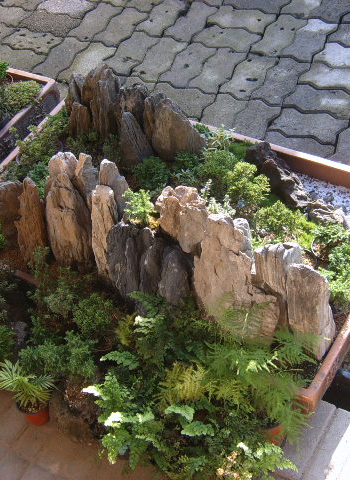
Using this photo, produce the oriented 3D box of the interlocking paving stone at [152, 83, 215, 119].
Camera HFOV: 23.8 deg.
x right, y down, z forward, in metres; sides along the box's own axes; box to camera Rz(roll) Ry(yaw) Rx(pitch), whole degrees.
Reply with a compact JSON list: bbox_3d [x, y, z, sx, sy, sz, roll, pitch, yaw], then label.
[{"bbox_3d":[0.019,-0.425,2.656,0.236,0.063,0.132,17,55,26],"label":"interlocking paving stone"}]

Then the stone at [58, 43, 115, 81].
[{"bbox_3d":[-0.293,-0.580,2.866,0.132,0.063,0.236,17,55,26],"label":"stone"}]

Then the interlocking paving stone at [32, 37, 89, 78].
[{"bbox_3d":[-0.396,-0.622,2.963,0.131,0.060,0.238,17,54,27],"label":"interlocking paving stone"}]

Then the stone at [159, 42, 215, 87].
[{"bbox_3d":[0.051,-0.566,2.803,0.131,0.060,0.238,17,54,27],"label":"stone"}]

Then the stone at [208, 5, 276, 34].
[{"bbox_3d":[0.238,-0.750,2.925,0.238,0.060,0.131,17,54,27],"label":"stone"}]

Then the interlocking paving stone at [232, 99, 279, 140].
[{"bbox_3d":[0.231,-0.322,2.515,0.132,0.063,0.236,17,55,26],"label":"interlocking paving stone"}]

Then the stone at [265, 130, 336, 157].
[{"bbox_3d":[0.347,-0.239,2.415,0.236,0.063,0.132,17,55,26],"label":"stone"}]

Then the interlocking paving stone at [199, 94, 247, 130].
[{"bbox_3d":[0.137,-0.353,2.587,0.131,0.060,0.238,17,54,27],"label":"interlocking paving stone"}]

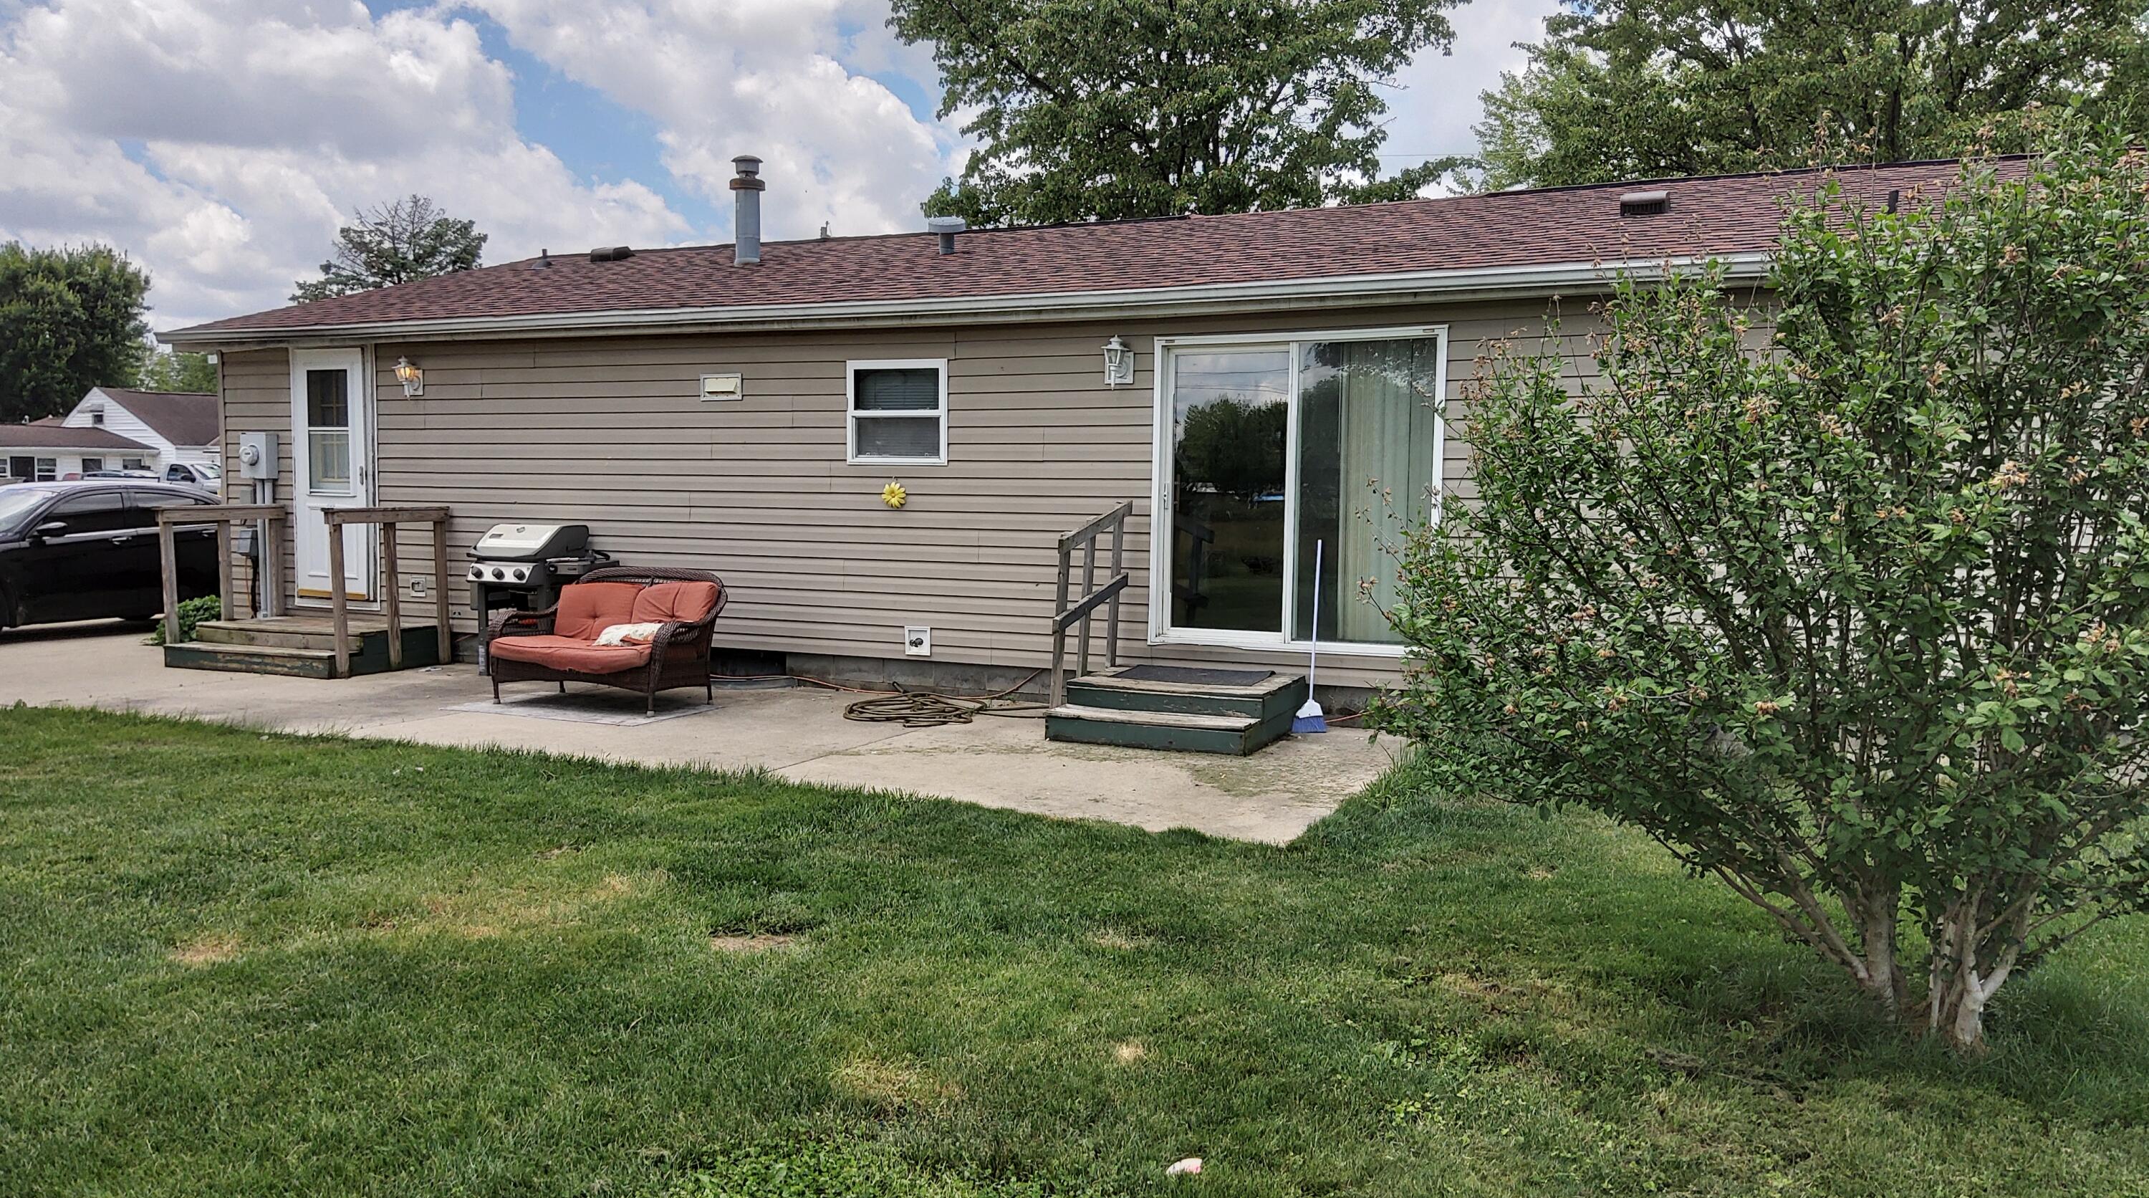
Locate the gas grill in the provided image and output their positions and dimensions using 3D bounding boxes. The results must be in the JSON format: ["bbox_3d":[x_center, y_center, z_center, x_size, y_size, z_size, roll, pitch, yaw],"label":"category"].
[{"bbox_3d":[-3.857,0.014,11.794,1.060,1.130,0.660,2,4,24],"label":"gas grill"}]

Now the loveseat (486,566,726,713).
[{"bbox_3d":[-3.038,0.246,10.520,1.330,0.880,0.800,2,4,24],"label":"loveseat"}]

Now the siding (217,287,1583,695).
[{"bbox_3d":[-2.067,-0.768,11.522,11.500,2.280,0.200,2,4,24],"label":"siding"}]

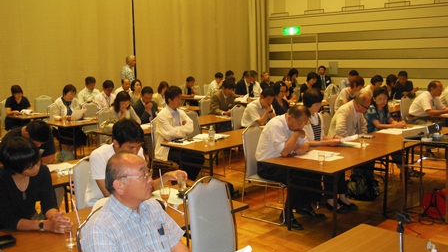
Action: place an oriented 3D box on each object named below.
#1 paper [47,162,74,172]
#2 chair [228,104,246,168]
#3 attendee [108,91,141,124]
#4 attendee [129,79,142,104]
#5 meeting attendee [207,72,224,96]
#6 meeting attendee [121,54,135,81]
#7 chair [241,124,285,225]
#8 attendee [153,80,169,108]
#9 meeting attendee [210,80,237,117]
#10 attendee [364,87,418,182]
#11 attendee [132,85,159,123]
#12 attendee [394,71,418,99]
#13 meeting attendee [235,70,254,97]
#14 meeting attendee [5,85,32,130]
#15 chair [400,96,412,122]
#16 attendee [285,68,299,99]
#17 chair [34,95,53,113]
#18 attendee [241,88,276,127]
[{"bbox_3d":[-1.520,0.367,4.549,0.300,0.008,0.240,6,11,43],"label":"paper"},{"bbox_3d":[0.400,0.165,7.600,0.566,0.941,0.468,7,11,44],"label":"chair"},{"bbox_3d":[-1.417,0.095,7.270,0.500,1.190,0.720,-8,10,-39],"label":"attendee"},{"bbox_3d":[-1.487,-0.195,9.150,0.780,1.260,0.500,6,11,43],"label":"attendee"},{"bbox_3d":[-0.108,-0.708,12.760,0.780,1.230,0.500,6,11,43],"label":"meeting attendee"},{"bbox_3d":[-2.266,-0.826,12.118,0.360,1.720,0.480,3,9,30],"label":"meeting attendee"},{"bbox_3d":[0.518,0.466,5.201,0.560,0.950,0.450,6,11,43],"label":"chair"},{"bbox_3d":[-1.085,-0.232,9.578,0.780,1.200,0.500,6,11,43],"label":"attendee"},{"bbox_3d":[0.065,-0.146,8.638,0.780,1.240,0.500,6,11,43],"label":"meeting attendee"},{"bbox_3d":[2.153,0.103,6.601,0.750,1.220,0.500,6,11,43],"label":"attendee"},{"bbox_3d":[-1.099,0.023,7.777,0.741,1.238,0.497,7,11,44],"label":"attendee"},{"bbox_3d":[3.782,-0.501,10.596,0.520,1.260,0.680,-1,8,3],"label":"attendee"},{"bbox_3d":[0.563,-0.647,12.092,0.780,1.280,0.520,7,11,44],"label":"meeting attendee"},{"bbox_3d":[-3.796,-0.180,9.461,0.750,1.200,0.500,7,11,44],"label":"meeting attendee"},{"bbox_3d":[3.258,0.001,8.318,0.566,0.941,0.468,7,11,44],"label":"chair"},{"bbox_3d":[1.877,-0.780,12.807,0.700,1.280,0.480,6,11,43],"label":"attendee"},{"bbox_3d":[-3.456,-0.141,10.103,0.540,0.940,0.440,7,11,44],"label":"chair"},{"bbox_3d":[0.574,0.111,6.954,0.780,1.170,0.500,6,11,43],"label":"attendee"}]

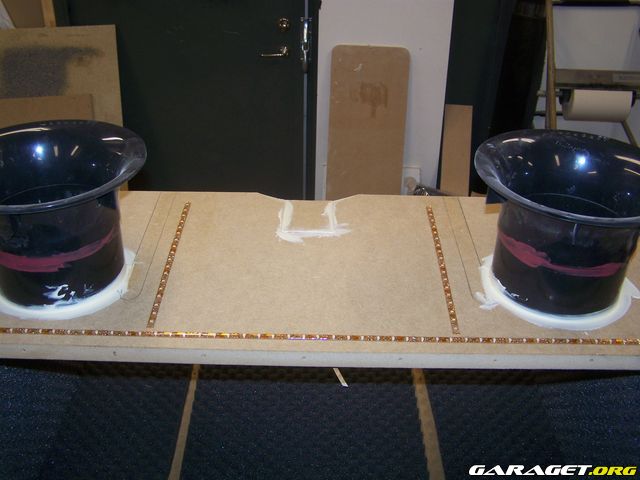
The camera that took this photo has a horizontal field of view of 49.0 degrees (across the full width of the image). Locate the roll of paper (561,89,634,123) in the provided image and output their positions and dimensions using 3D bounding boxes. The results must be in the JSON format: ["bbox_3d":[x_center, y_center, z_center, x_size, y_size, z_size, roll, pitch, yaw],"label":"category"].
[{"bbox_3d":[1.170,-0.613,2.970,0.234,0.216,0.216,5,24,7],"label":"roll of paper"}]

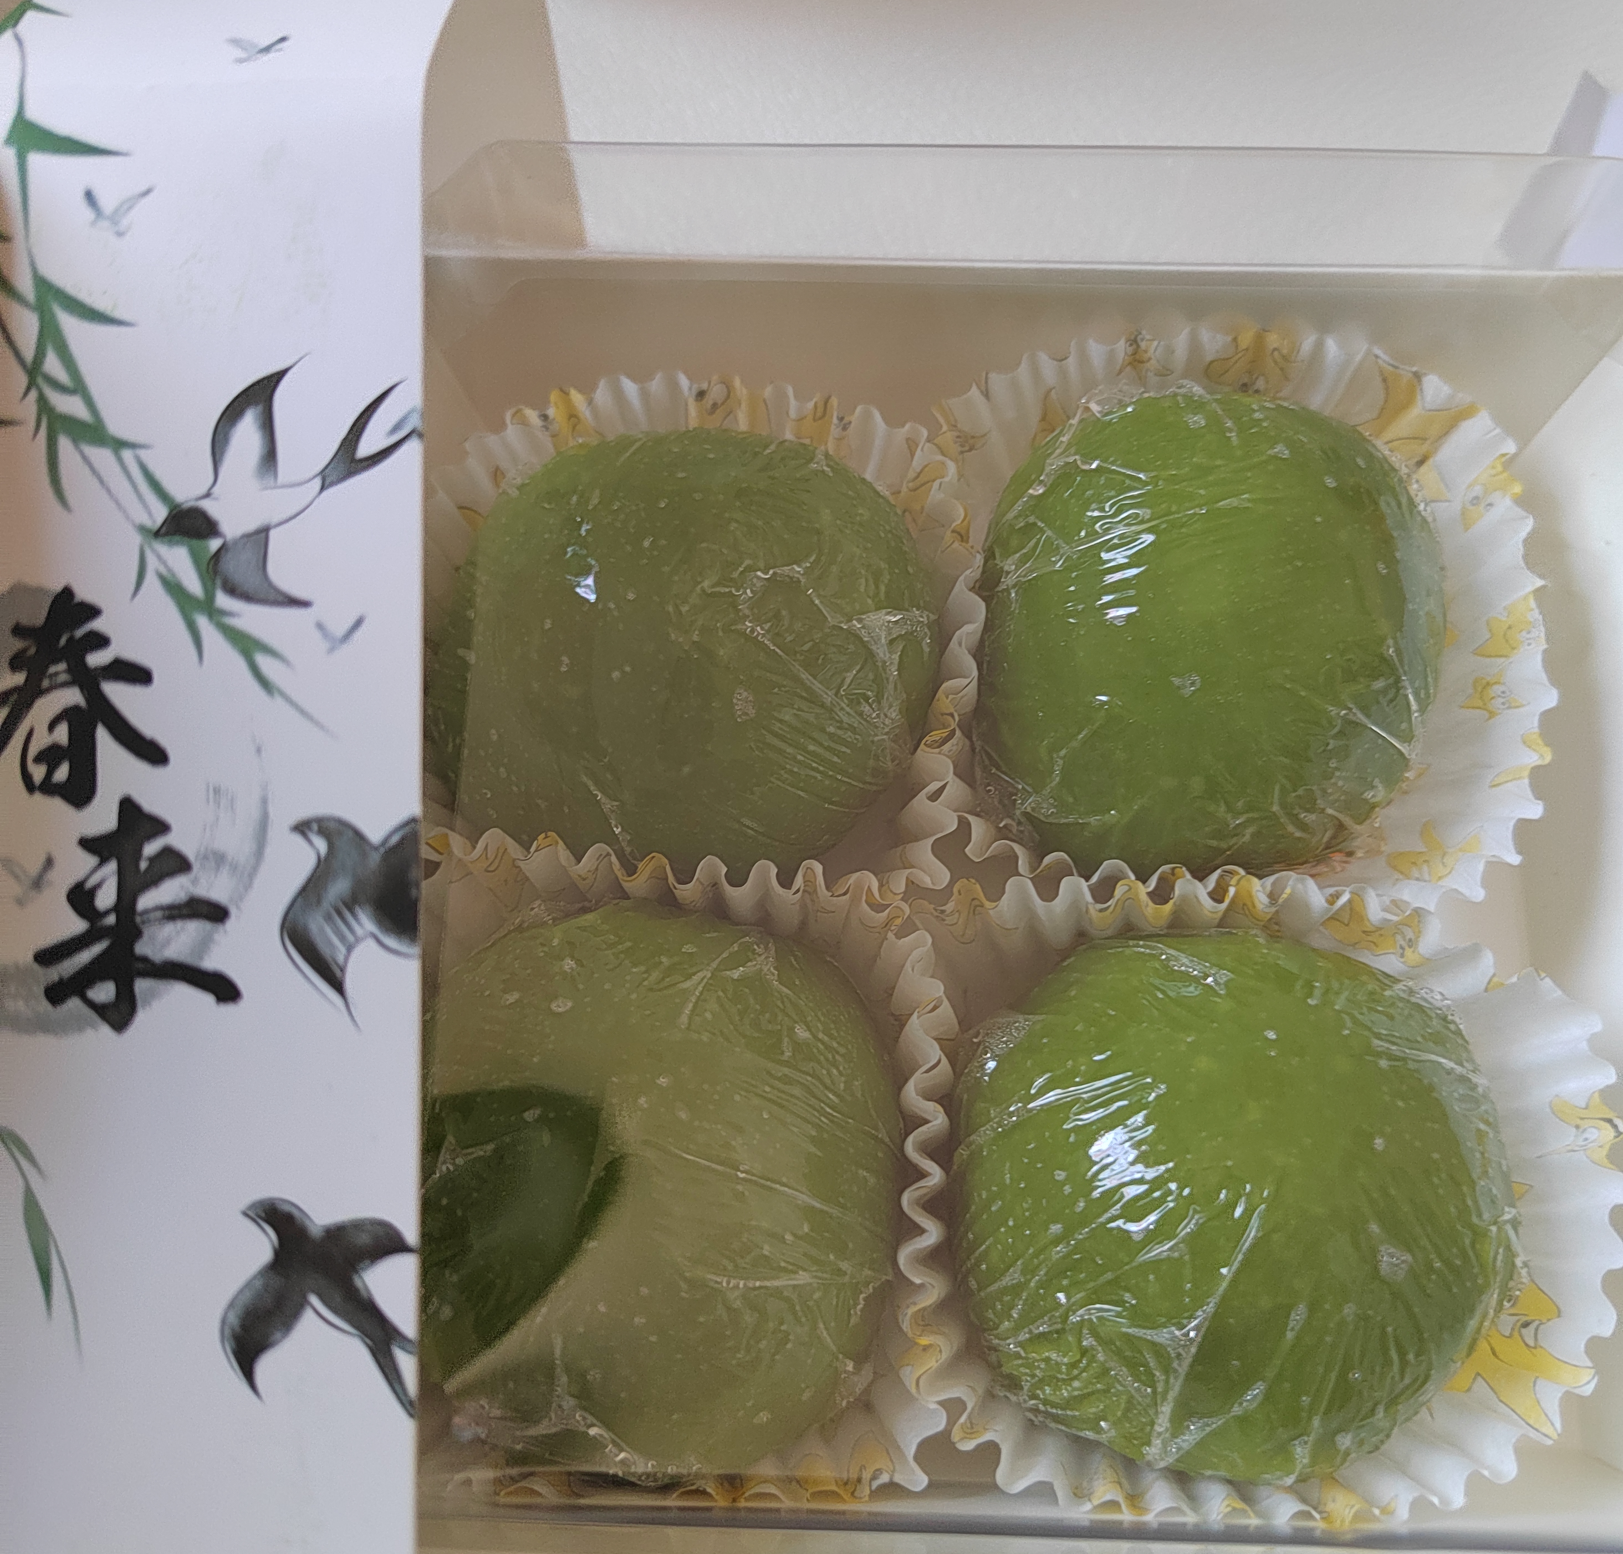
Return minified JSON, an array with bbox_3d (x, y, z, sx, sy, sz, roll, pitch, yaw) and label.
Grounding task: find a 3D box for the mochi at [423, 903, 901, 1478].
[{"bbox_3d":[-0.018,0.043,0.153,0.056,0.043,0.058,1,76,1],"label":"mochi"}]

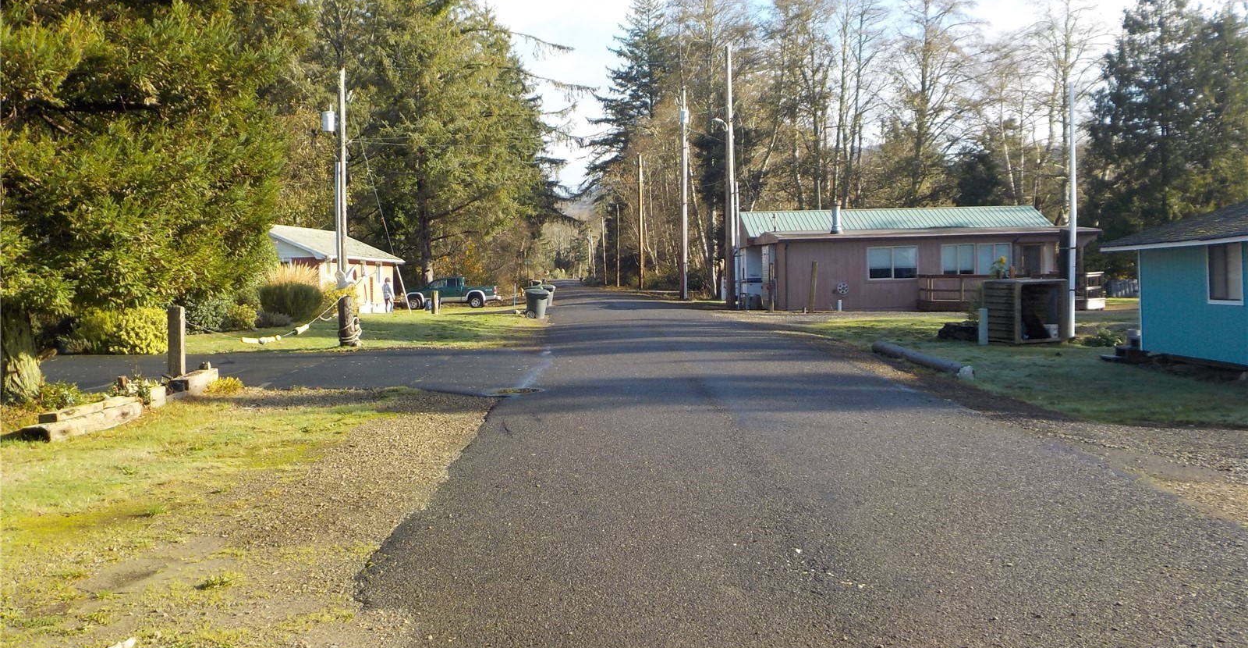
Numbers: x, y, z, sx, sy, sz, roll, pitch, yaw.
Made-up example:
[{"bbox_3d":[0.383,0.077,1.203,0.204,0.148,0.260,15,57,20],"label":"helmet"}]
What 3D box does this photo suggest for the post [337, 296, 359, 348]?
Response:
[{"bbox_3d":[-6.456,-0.057,32.000,0.400,1.220,0.400,-1,2,0],"label":"post"}]

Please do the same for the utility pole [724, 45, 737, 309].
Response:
[{"bbox_3d":[4.450,-6.138,57.500,0.330,11.010,0.330,-1,2,0],"label":"utility pole"}]

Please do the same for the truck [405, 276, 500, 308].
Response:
[{"bbox_3d":[-9.346,-1.668,74.400,5.400,1.720,1.850,-1,2,-2],"label":"truck"}]

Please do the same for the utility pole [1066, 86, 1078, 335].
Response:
[{"bbox_3d":[10.786,-2.718,33.000,0.170,6.140,0.170,-1,2,0],"label":"utility pole"}]

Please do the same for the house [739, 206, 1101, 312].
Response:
[{"bbox_3d":[11.900,-2.742,57.300,13.200,4.050,8.800,-1,2,-3],"label":"house"}]

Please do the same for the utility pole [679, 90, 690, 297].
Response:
[{"bbox_3d":[3.353,-7.194,76.000,0.320,11.740,0.320,-1,2,0],"label":"utility pole"}]

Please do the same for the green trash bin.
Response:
[{"bbox_3d":[-3.244,-0.751,51.500,0.870,1.120,0.750,0,2,18],"label":"green trash bin"}]

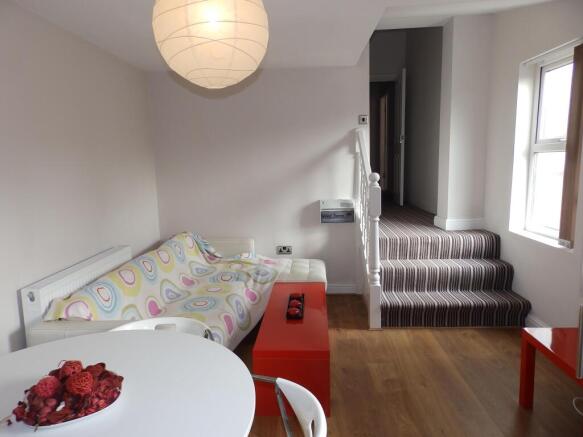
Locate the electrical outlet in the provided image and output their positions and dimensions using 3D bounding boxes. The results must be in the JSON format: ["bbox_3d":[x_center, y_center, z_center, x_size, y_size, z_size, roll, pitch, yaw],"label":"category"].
[{"bbox_3d":[-0.070,0.318,3.661,0.146,0.086,0.012,-1,9,4],"label":"electrical outlet"}]

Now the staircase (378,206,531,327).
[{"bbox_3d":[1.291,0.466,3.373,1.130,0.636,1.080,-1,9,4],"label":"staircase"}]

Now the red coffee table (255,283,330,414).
[{"bbox_3d":[0.029,0.778,2.457,0.395,0.373,1.069,-1,9,4],"label":"red coffee table"}]

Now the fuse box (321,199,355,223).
[{"bbox_3d":[0.435,-0.070,3.521,0.315,0.215,0.105,-1,9,4],"label":"fuse box"}]

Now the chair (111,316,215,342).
[{"bbox_3d":[-0.483,0.781,1.260,0.470,0.770,0.500,-1,9,4],"label":"chair"}]

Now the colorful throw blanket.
[{"bbox_3d":[-0.650,0.530,2.778,1.130,0.560,1.670,-1,9,4],"label":"colorful throw blanket"}]

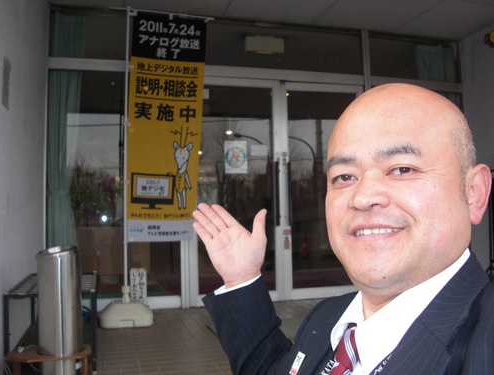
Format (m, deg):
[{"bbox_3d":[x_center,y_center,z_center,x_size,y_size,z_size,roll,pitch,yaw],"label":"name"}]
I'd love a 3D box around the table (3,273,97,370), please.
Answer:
[{"bbox_3d":[-1.105,0.759,3.053,0.433,0.415,1.017,0,-4,-15],"label":"table"}]

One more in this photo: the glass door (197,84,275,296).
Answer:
[{"bbox_3d":[-0.089,0.005,4.804,0.791,1.999,0.050,0,-4,-15],"label":"glass door"}]

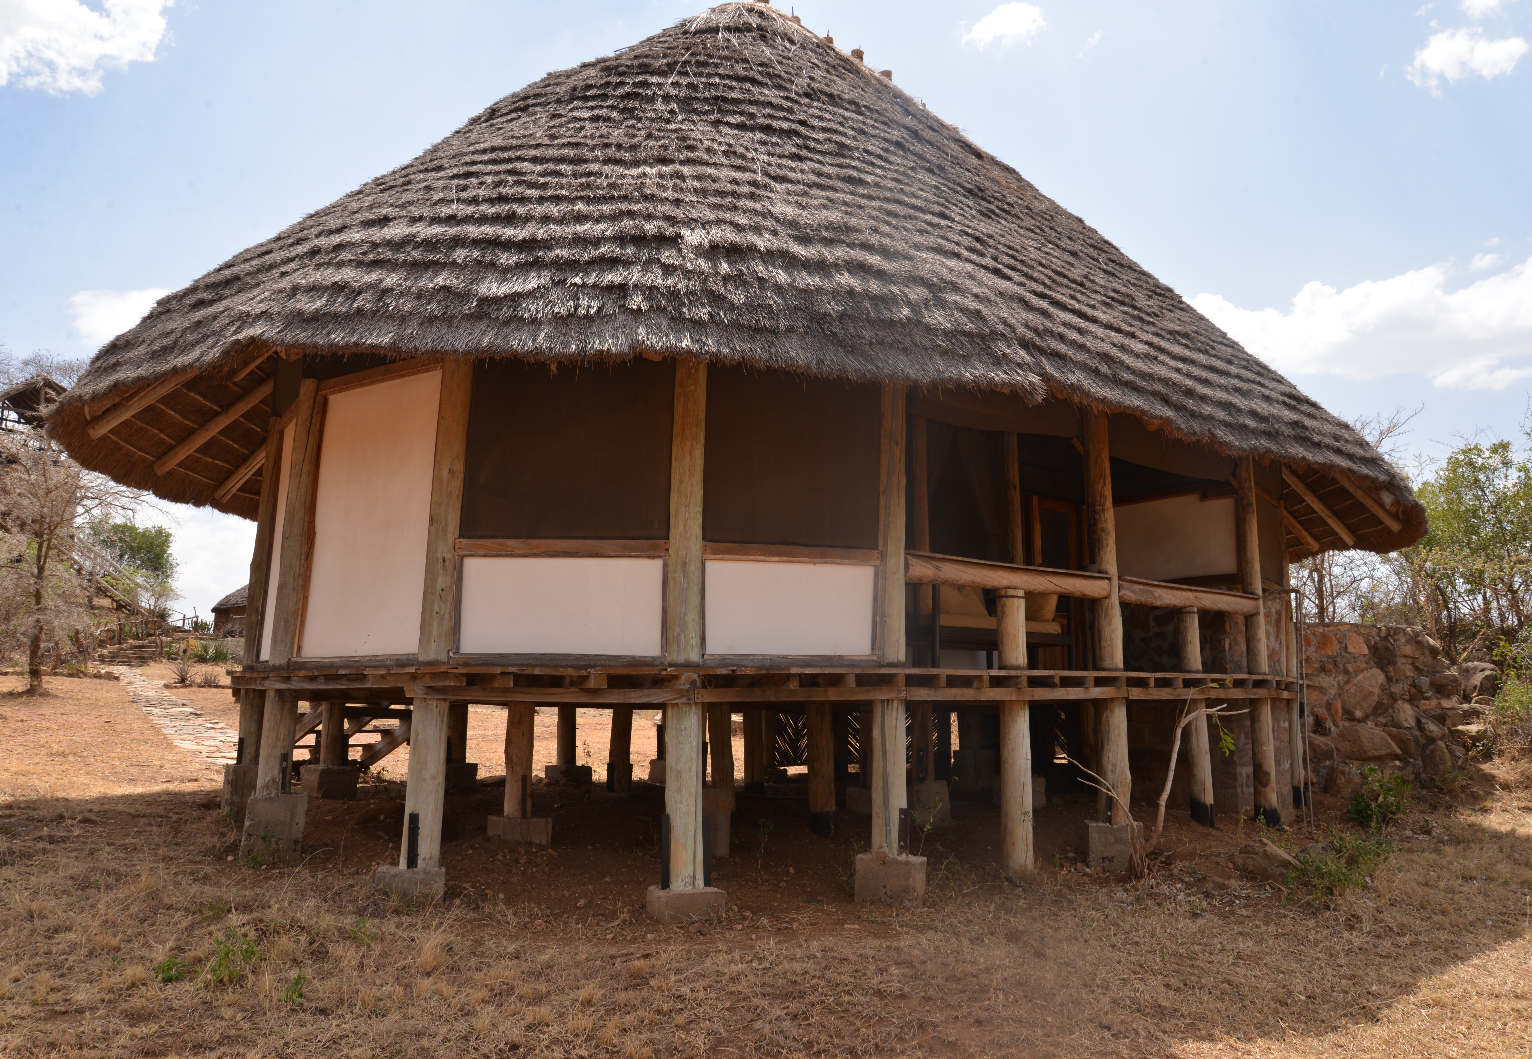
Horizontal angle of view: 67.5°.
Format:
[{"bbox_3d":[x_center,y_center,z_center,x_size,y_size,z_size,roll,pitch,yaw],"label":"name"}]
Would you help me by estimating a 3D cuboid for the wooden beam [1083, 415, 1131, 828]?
[{"bbox_3d":[3.185,0.753,10.733,0.270,3.863,0.270,0,-8,0],"label":"wooden beam"}]

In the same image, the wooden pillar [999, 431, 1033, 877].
[{"bbox_3d":[2.097,1.007,9.674,0.260,3.716,0.260,1,-8,0],"label":"wooden pillar"}]

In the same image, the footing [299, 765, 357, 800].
[{"bbox_3d":[-4.697,2.715,12.336,0.470,0.340,0.470,-7,-11,39],"label":"footing"}]

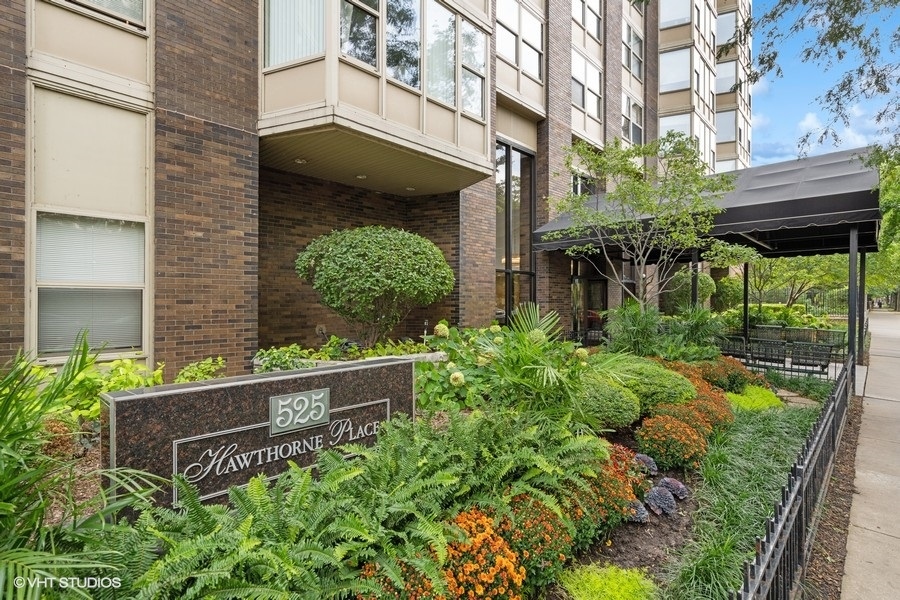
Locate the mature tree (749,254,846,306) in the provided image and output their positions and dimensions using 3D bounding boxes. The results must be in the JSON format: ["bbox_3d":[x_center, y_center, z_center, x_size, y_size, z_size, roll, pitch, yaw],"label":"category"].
[{"bbox_3d":[15.535,-0.738,19.000,4.600,3.800,4.400,0,0,-45],"label":"mature tree"}]

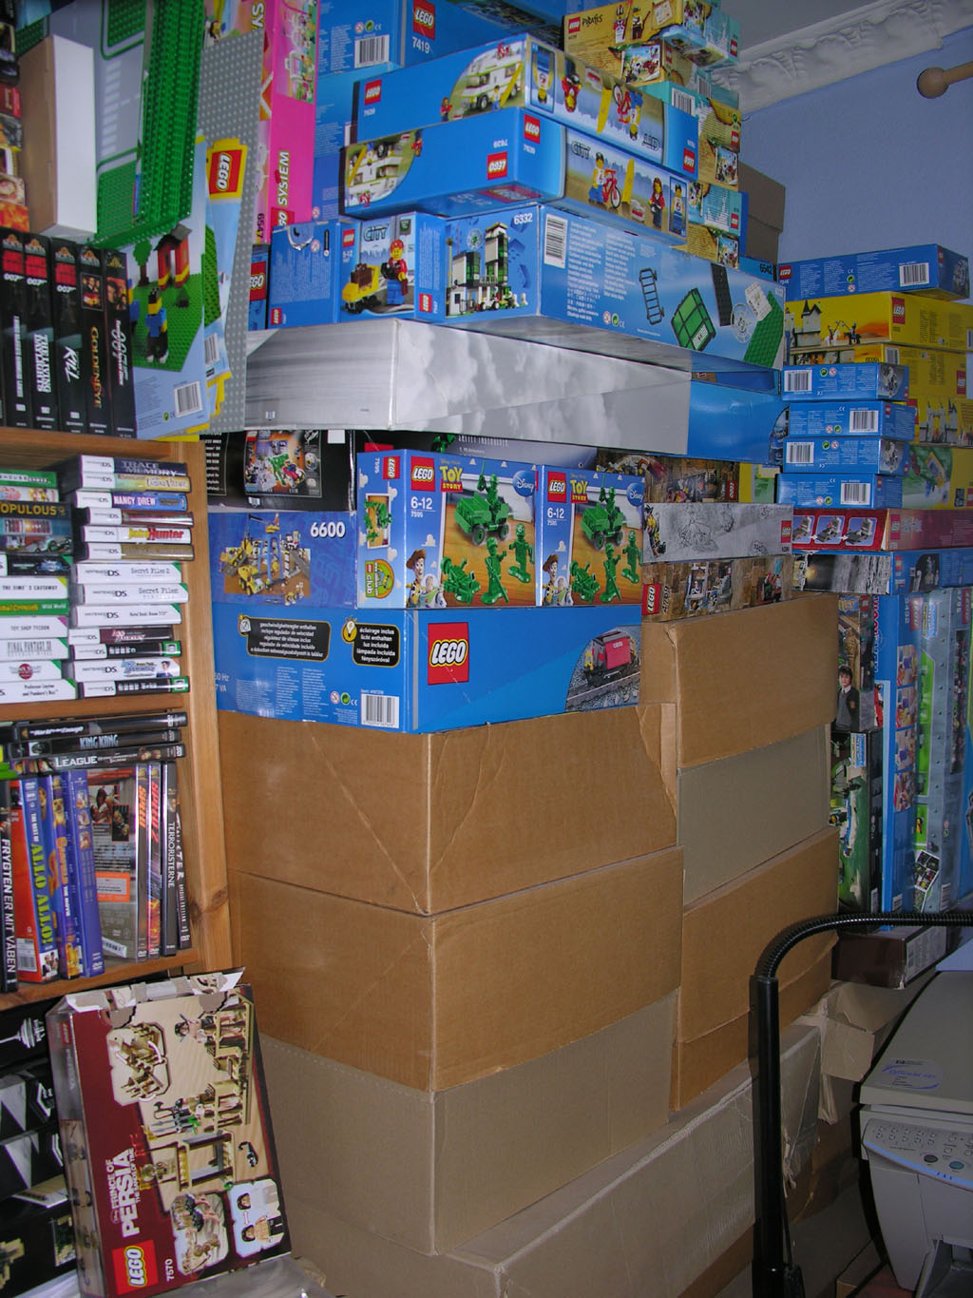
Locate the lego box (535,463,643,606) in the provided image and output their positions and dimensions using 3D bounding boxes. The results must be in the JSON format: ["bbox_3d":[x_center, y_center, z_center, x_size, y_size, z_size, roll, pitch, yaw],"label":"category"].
[{"bbox_3d":[0.093,-0.118,1.407,0.059,0.141,0.191,3,4,39],"label":"lego box"}]

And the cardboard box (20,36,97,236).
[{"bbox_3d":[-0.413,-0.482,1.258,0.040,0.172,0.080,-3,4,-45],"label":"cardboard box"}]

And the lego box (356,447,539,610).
[{"bbox_3d":[-0.034,-0.110,1.254,0.059,0.141,0.191,3,4,39],"label":"lego box"}]

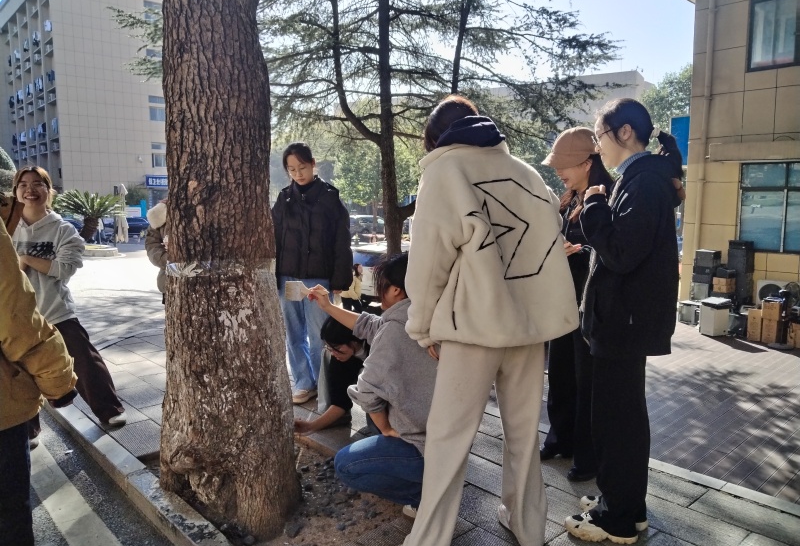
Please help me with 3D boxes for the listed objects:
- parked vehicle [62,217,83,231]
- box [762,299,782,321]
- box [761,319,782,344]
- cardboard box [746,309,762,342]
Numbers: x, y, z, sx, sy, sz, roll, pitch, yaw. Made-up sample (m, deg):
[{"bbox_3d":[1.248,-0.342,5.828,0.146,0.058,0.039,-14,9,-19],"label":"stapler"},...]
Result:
[{"bbox_3d":[-24.008,-3.113,43.000,4.500,1.500,1.800,2,7,21],"label":"parked vehicle"},{"bbox_3d":[4.984,0.509,8.050,0.250,0.260,0.270,5,8,37],"label":"box"},{"bbox_3d":[5.014,0.795,8.100,0.240,0.320,0.270,5,8,37],"label":"box"},{"bbox_3d":[5.745,0.815,9.623,0.330,0.520,0.205,-7,10,-43],"label":"cardboard box"}]

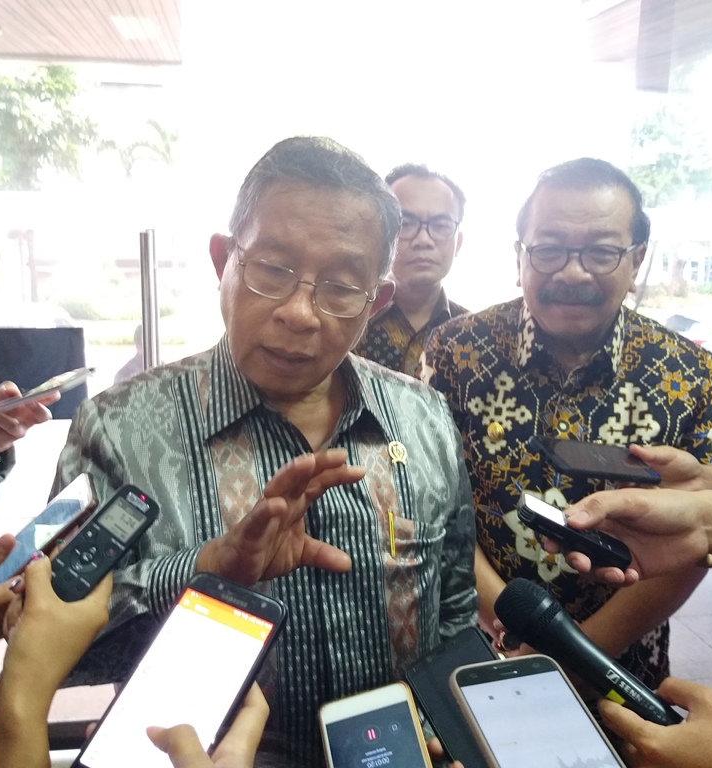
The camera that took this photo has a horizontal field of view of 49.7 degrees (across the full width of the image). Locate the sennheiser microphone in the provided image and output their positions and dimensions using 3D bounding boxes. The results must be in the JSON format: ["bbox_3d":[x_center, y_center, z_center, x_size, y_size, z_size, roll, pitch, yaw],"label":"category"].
[{"bbox_3d":[0.208,0.245,0.690,0.188,0.049,0.049,35,-6,9],"label":"sennheiser microphone"}]

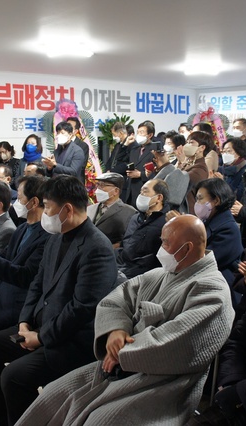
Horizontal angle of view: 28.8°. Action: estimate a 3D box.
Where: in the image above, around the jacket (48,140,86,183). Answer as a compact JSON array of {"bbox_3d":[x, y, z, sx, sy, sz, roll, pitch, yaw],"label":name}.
[{"bbox_3d":[-0.655,-0.473,5.544,0.500,0.660,0.380,9,13,44],"label":"jacket"}]

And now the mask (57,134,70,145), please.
[{"bbox_3d":[-0.670,-0.832,5.400,0.135,0.125,0.090,8,12,39],"label":"mask"}]

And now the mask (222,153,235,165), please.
[{"bbox_3d":[0.935,-0.478,4.250,0.085,0.115,0.130,-7,11,-37],"label":"mask"}]

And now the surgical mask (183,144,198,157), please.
[{"bbox_3d":[0.635,-0.580,4.450,0.090,0.120,0.130,-5,10,-29],"label":"surgical mask"}]

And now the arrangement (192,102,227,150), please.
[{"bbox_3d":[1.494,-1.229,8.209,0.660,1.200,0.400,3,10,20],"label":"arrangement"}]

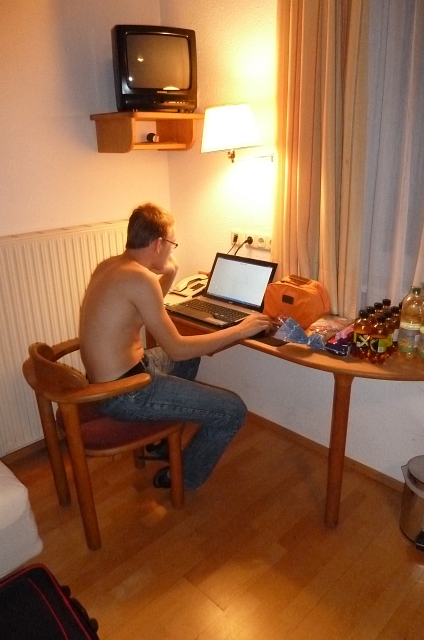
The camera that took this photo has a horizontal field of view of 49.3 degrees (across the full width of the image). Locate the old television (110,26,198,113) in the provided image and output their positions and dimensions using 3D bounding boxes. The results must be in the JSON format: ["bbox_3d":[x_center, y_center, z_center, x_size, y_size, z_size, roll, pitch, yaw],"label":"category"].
[{"bbox_3d":[-0.302,-1.209,2.295,0.385,0.356,0.316,-11,22,-24],"label":"old television"}]

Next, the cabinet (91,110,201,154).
[{"bbox_3d":[-0.303,-0.921,2.288,0.279,0.168,0.459,17,27,41],"label":"cabinet"}]

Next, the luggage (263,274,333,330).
[{"bbox_3d":[0.381,-0.100,2.078,0.260,0.183,0.200,16,27,39],"label":"luggage"}]

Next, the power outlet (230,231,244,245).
[{"bbox_3d":[0.130,-0.420,2.372,0.078,0.074,0.022,17,27,41],"label":"power outlet"}]

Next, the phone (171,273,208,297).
[{"bbox_3d":[-0.097,-0.188,2.497,0.170,0.085,0.230,17,27,41],"label":"phone"}]

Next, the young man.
[{"bbox_3d":[-0.160,0.151,2.000,0.786,1.279,0.706,-11,22,-24],"label":"young man"}]

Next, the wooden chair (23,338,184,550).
[{"bbox_3d":[-0.444,0.456,1.914,0.514,0.779,0.507,-16,25,-34],"label":"wooden chair"}]

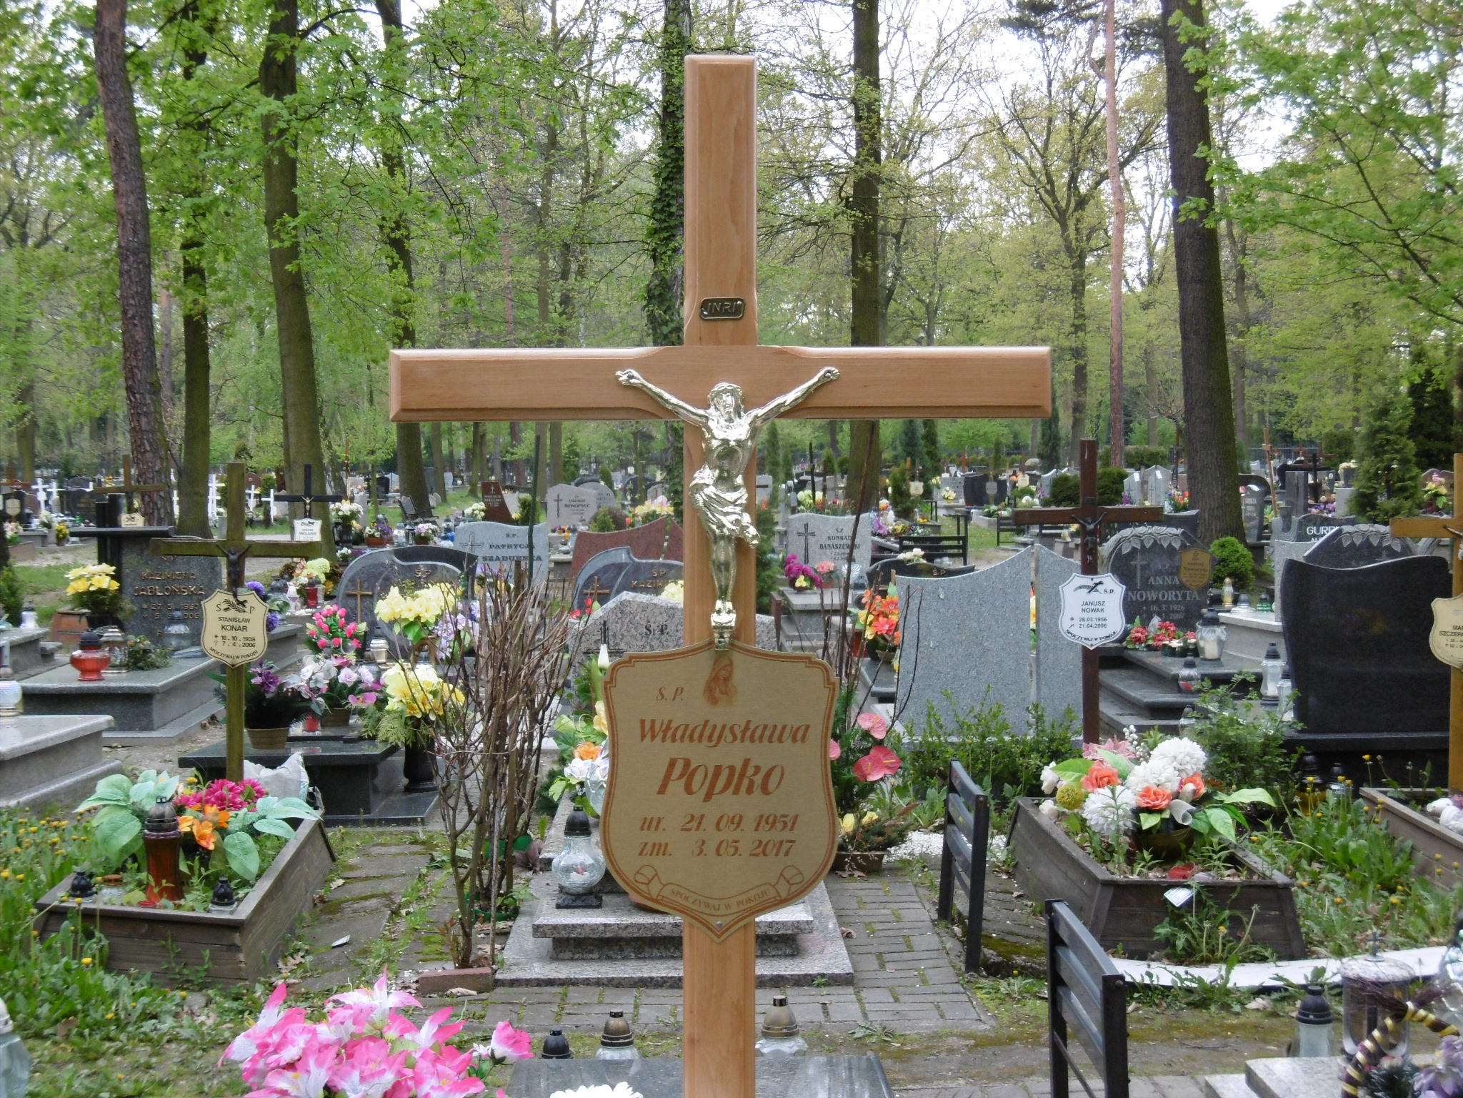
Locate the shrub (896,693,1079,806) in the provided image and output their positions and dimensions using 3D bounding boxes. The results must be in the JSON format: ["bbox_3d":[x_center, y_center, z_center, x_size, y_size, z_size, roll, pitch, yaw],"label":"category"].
[{"bbox_3d":[1.147,0.906,11.200,0.830,0.520,0.500,0,2,-2],"label":"shrub"}]

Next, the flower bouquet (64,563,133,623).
[{"bbox_3d":[-3.831,0.270,15.100,0.420,0.390,0.380,0,2,-2],"label":"flower bouquet"}]

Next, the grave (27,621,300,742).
[{"bbox_3d":[-3.440,0.819,14.544,0.880,0.310,2.600,0,2,-2],"label":"grave"}]

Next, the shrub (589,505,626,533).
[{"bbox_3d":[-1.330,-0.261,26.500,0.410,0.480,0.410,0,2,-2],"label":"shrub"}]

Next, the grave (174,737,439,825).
[{"bbox_3d":[-1.890,0.950,11.347,1.100,0.300,2.000,0,2,-1],"label":"grave"}]

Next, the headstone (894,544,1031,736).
[{"bbox_3d":[1.059,0.423,11.326,0.620,0.840,0.120,0,2,-3],"label":"headstone"}]

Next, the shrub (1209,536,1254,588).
[{"bbox_3d":[4.311,0.133,21.500,0.420,0.520,0.420,0,2,-2],"label":"shrub"}]

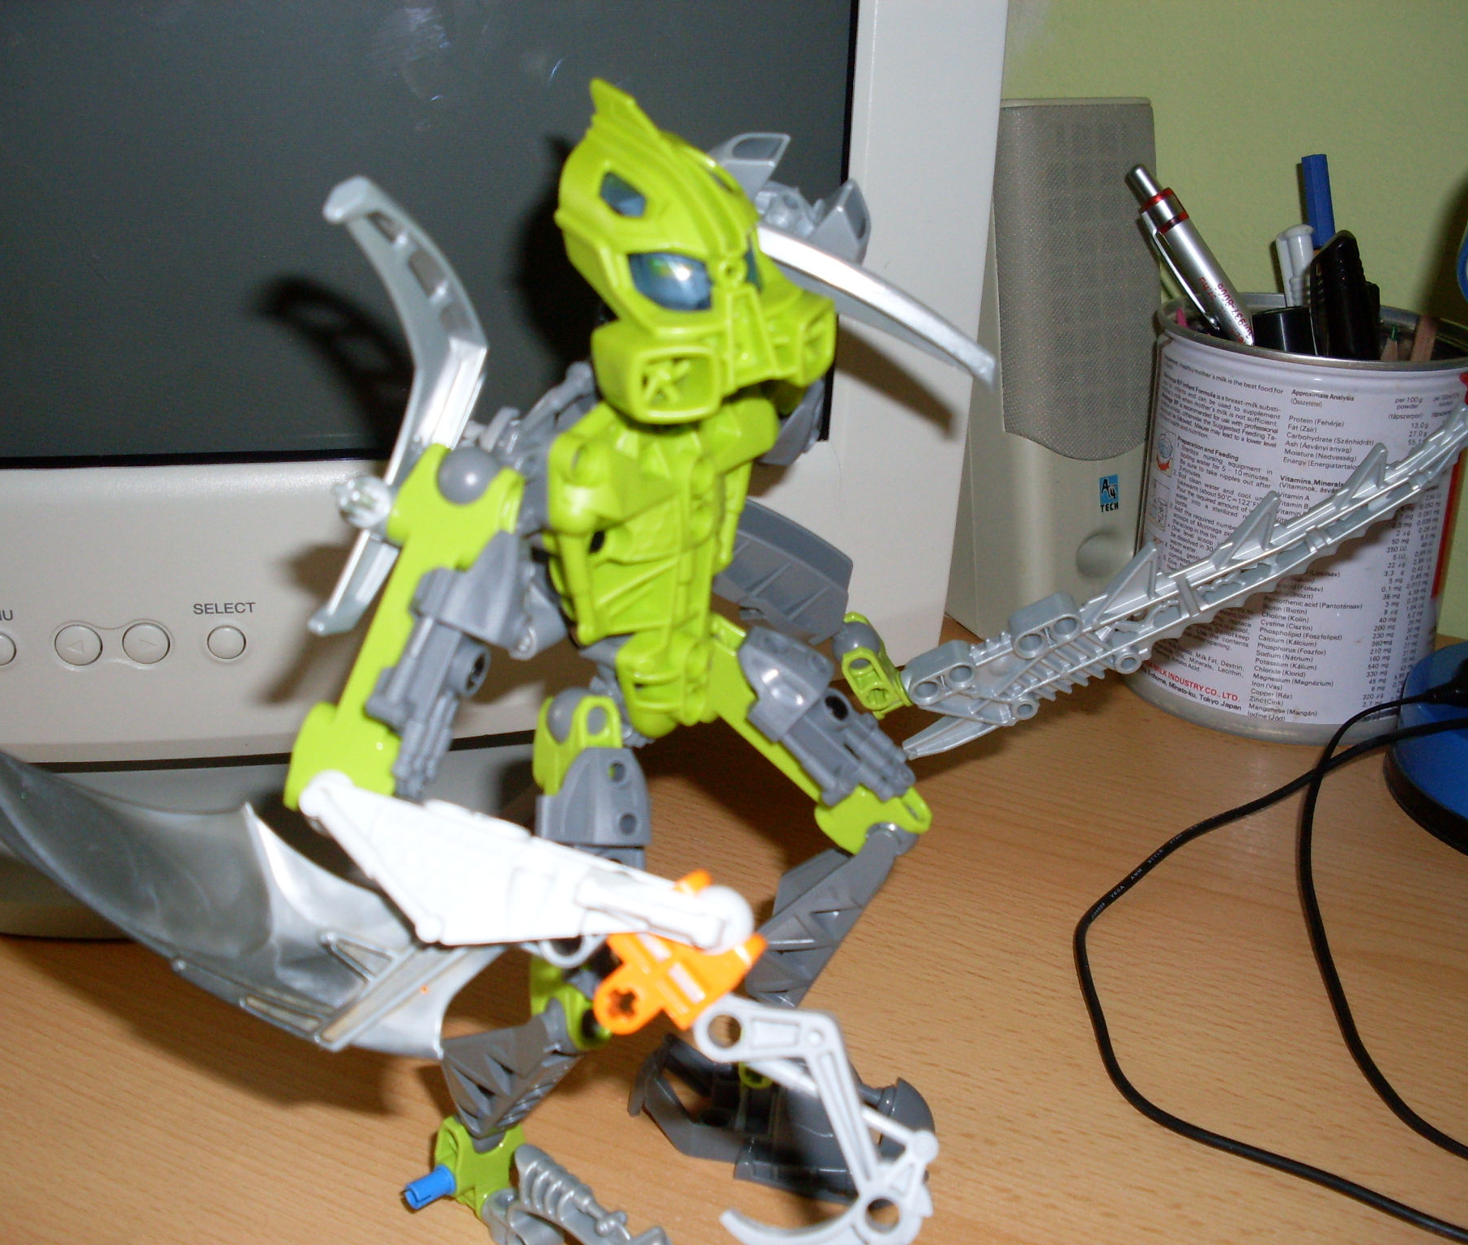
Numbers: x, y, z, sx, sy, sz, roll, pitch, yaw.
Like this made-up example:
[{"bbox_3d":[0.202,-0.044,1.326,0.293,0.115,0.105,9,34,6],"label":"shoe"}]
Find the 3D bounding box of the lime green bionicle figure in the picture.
[{"bbox_3d":[-0.018,0.015,0.332,0.130,0.212,0.100,-9,24,-26],"label":"lime green bionicle figure"}]

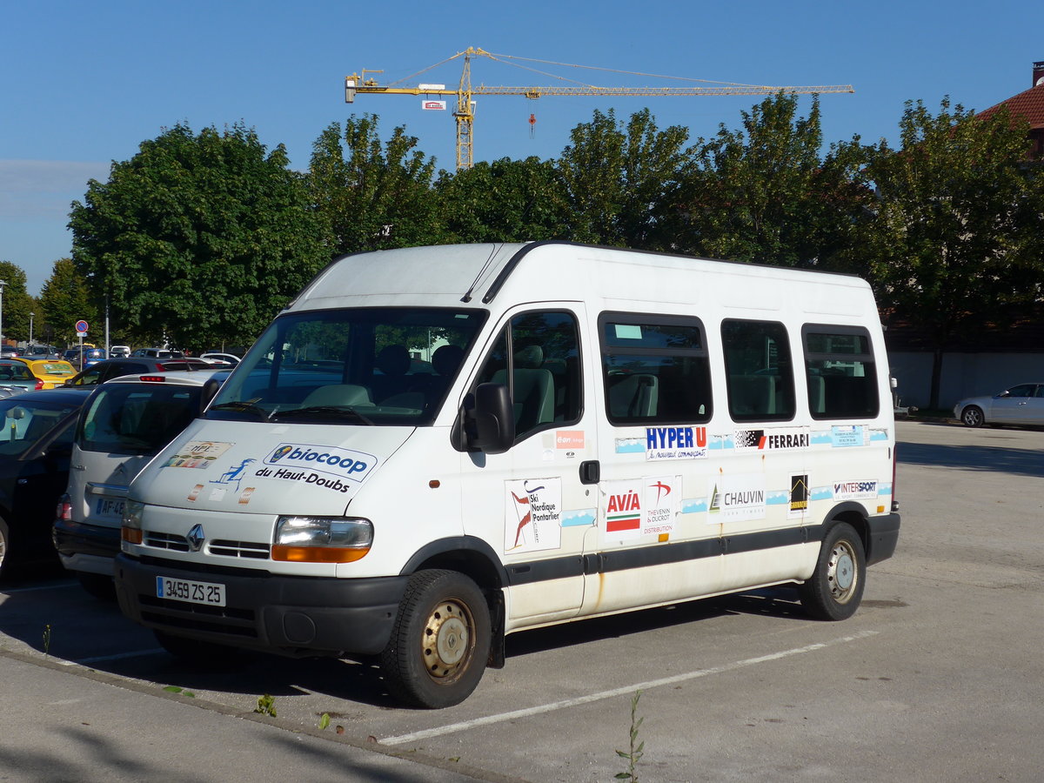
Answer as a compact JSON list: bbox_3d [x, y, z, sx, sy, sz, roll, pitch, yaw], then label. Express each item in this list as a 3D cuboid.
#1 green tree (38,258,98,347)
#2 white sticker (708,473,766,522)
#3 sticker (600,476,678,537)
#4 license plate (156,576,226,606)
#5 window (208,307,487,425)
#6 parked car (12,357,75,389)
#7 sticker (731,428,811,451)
[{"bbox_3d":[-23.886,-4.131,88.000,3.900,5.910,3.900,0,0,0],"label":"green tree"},{"bbox_3d":[1.336,0.657,10.259,0.010,0.282,0.663,0,0,40],"label":"white sticker"},{"bbox_3d":[0.684,0.665,9.469,0.010,0.335,0.735,0,0,40],"label":"sticker"},{"bbox_3d":[-1.629,0.984,8.165,0.520,0.110,0.012,0,0,39],"label":"license plate"},{"bbox_3d":[-1.006,-0.121,8.970,1.720,0.810,0.150,1,-39,40],"label":"window"},{"bbox_3d":[-13.100,-0.150,43.500,3.800,1.460,1.680,1,1,44],"label":"parked car"},{"bbox_3d":[1.606,0.302,10.604,0.010,0.146,0.940,-4,-3,39],"label":"sticker"}]

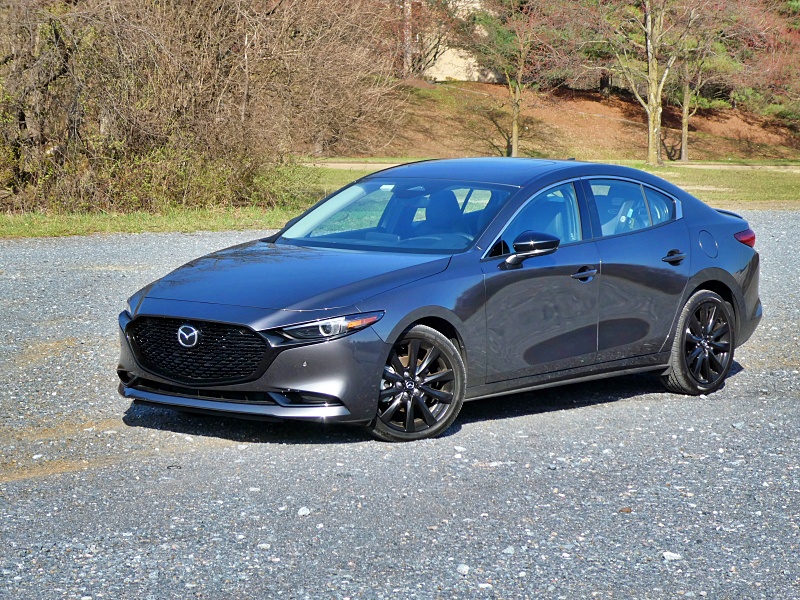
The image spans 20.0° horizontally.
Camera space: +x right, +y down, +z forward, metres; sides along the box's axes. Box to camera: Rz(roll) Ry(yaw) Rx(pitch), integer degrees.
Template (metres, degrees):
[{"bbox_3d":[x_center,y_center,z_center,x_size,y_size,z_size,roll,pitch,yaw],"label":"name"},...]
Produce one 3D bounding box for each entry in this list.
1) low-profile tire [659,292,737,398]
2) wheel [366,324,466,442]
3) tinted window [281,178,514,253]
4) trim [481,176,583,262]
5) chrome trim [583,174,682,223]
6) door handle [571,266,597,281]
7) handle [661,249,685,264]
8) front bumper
[{"bbox_3d":[1.853,0.264,14.203,0.220,0.650,0.650,5,7,42],"label":"low-profile tire"},{"bbox_3d":[0.027,0.449,12.189,0.650,0.650,0.215,-2,6,-21],"label":"wheel"},{"bbox_3d":[-0.038,-0.502,13.200,1.340,0.390,0.720,5,7,42],"label":"tinted window"},{"bbox_3d":[0.758,-0.475,13.003,0.144,0.447,1.150,-8,-2,42],"label":"trim"},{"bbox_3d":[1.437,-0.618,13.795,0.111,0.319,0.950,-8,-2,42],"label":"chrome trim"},{"bbox_3d":[1.070,-0.158,13.143,0.060,0.070,0.235,5,7,42],"label":"door handle"},{"bbox_3d":[1.672,-0.261,13.805,0.060,0.070,0.235,5,7,42],"label":"handle"},{"bbox_3d":[-0.948,0.347,12.269,1.770,0.520,0.610,5,7,42],"label":"front bumper"}]

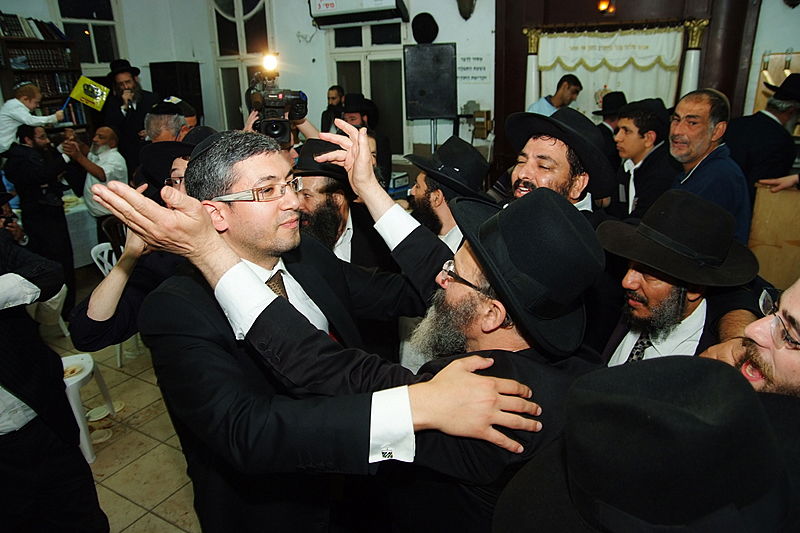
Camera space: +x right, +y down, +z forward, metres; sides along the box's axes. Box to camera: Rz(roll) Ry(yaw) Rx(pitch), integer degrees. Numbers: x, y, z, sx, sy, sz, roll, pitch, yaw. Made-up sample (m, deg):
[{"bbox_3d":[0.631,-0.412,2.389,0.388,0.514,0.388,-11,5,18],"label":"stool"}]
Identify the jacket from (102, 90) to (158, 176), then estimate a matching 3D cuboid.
[{"bbox_3d":[-2.394,-1.159,5.150,0.530,0.820,0.340,-8,18,-20],"label":"jacket"}]

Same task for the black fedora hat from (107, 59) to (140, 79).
[{"bbox_3d":[-2.385,-1.714,5.000,0.310,0.135,0.350,-2,20,-6],"label":"black fedora hat"}]

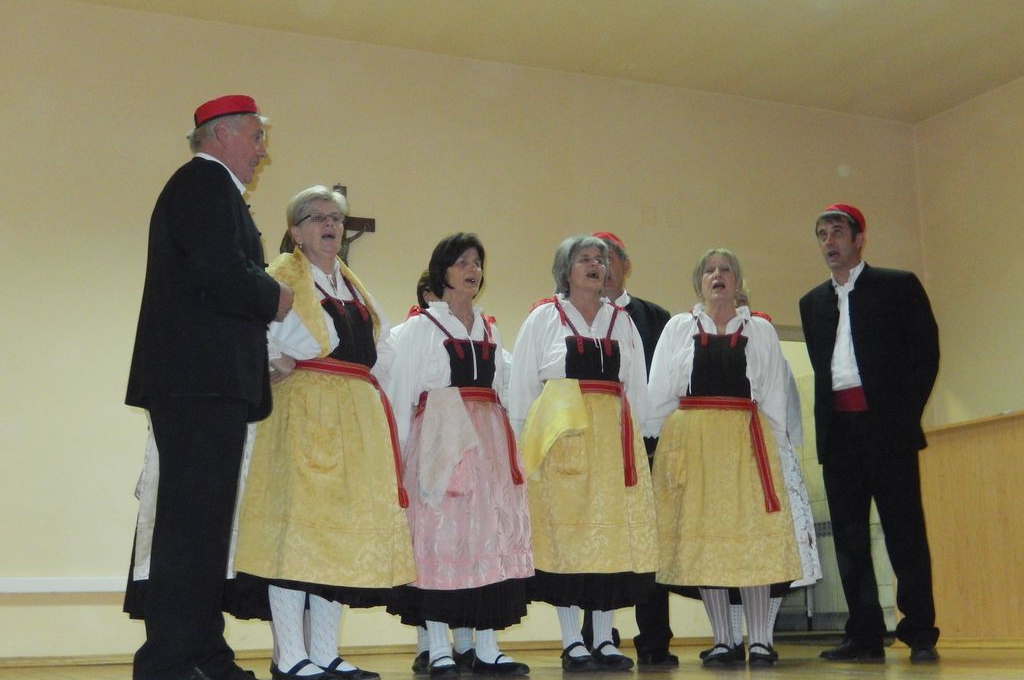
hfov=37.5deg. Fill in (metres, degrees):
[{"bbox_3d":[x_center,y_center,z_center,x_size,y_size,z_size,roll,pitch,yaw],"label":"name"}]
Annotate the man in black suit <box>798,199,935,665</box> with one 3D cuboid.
[{"bbox_3d":[1.395,0.336,5.942,0.540,1.810,0.420,-10,-13,42],"label":"man in black suit"}]

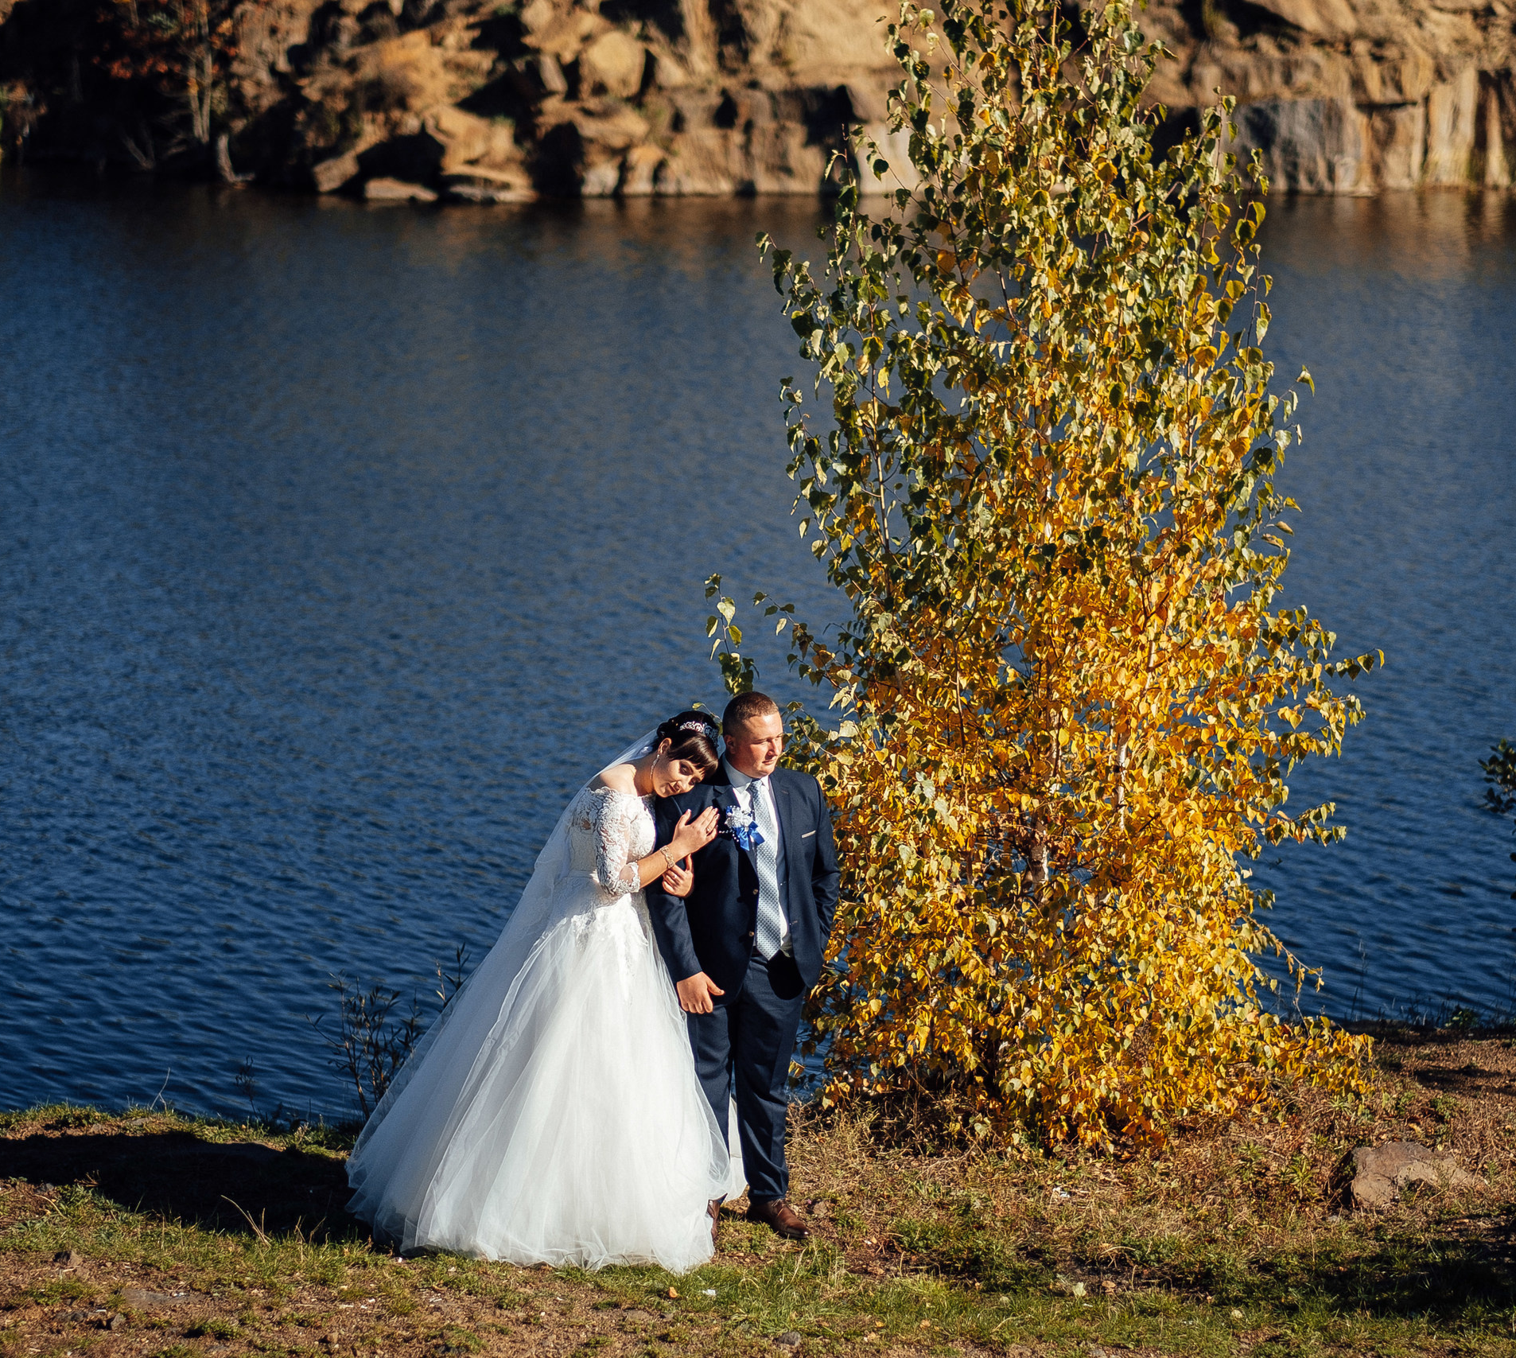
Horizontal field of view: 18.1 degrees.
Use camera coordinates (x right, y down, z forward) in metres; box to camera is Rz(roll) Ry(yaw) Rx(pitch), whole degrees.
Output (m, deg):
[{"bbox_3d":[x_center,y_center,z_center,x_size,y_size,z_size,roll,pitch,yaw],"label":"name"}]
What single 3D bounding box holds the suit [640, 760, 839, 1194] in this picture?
[{"bbox_3d":[-0.034,0.994,15.289,0.600,1.490,0.370,-5,12,-25],"label":"suit"}]

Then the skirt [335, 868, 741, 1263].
[{"bbox_3d":[-0.698,1.217,15.402,1.150,1.110,1.280,-10,15,-41],"label":"skirt"}]

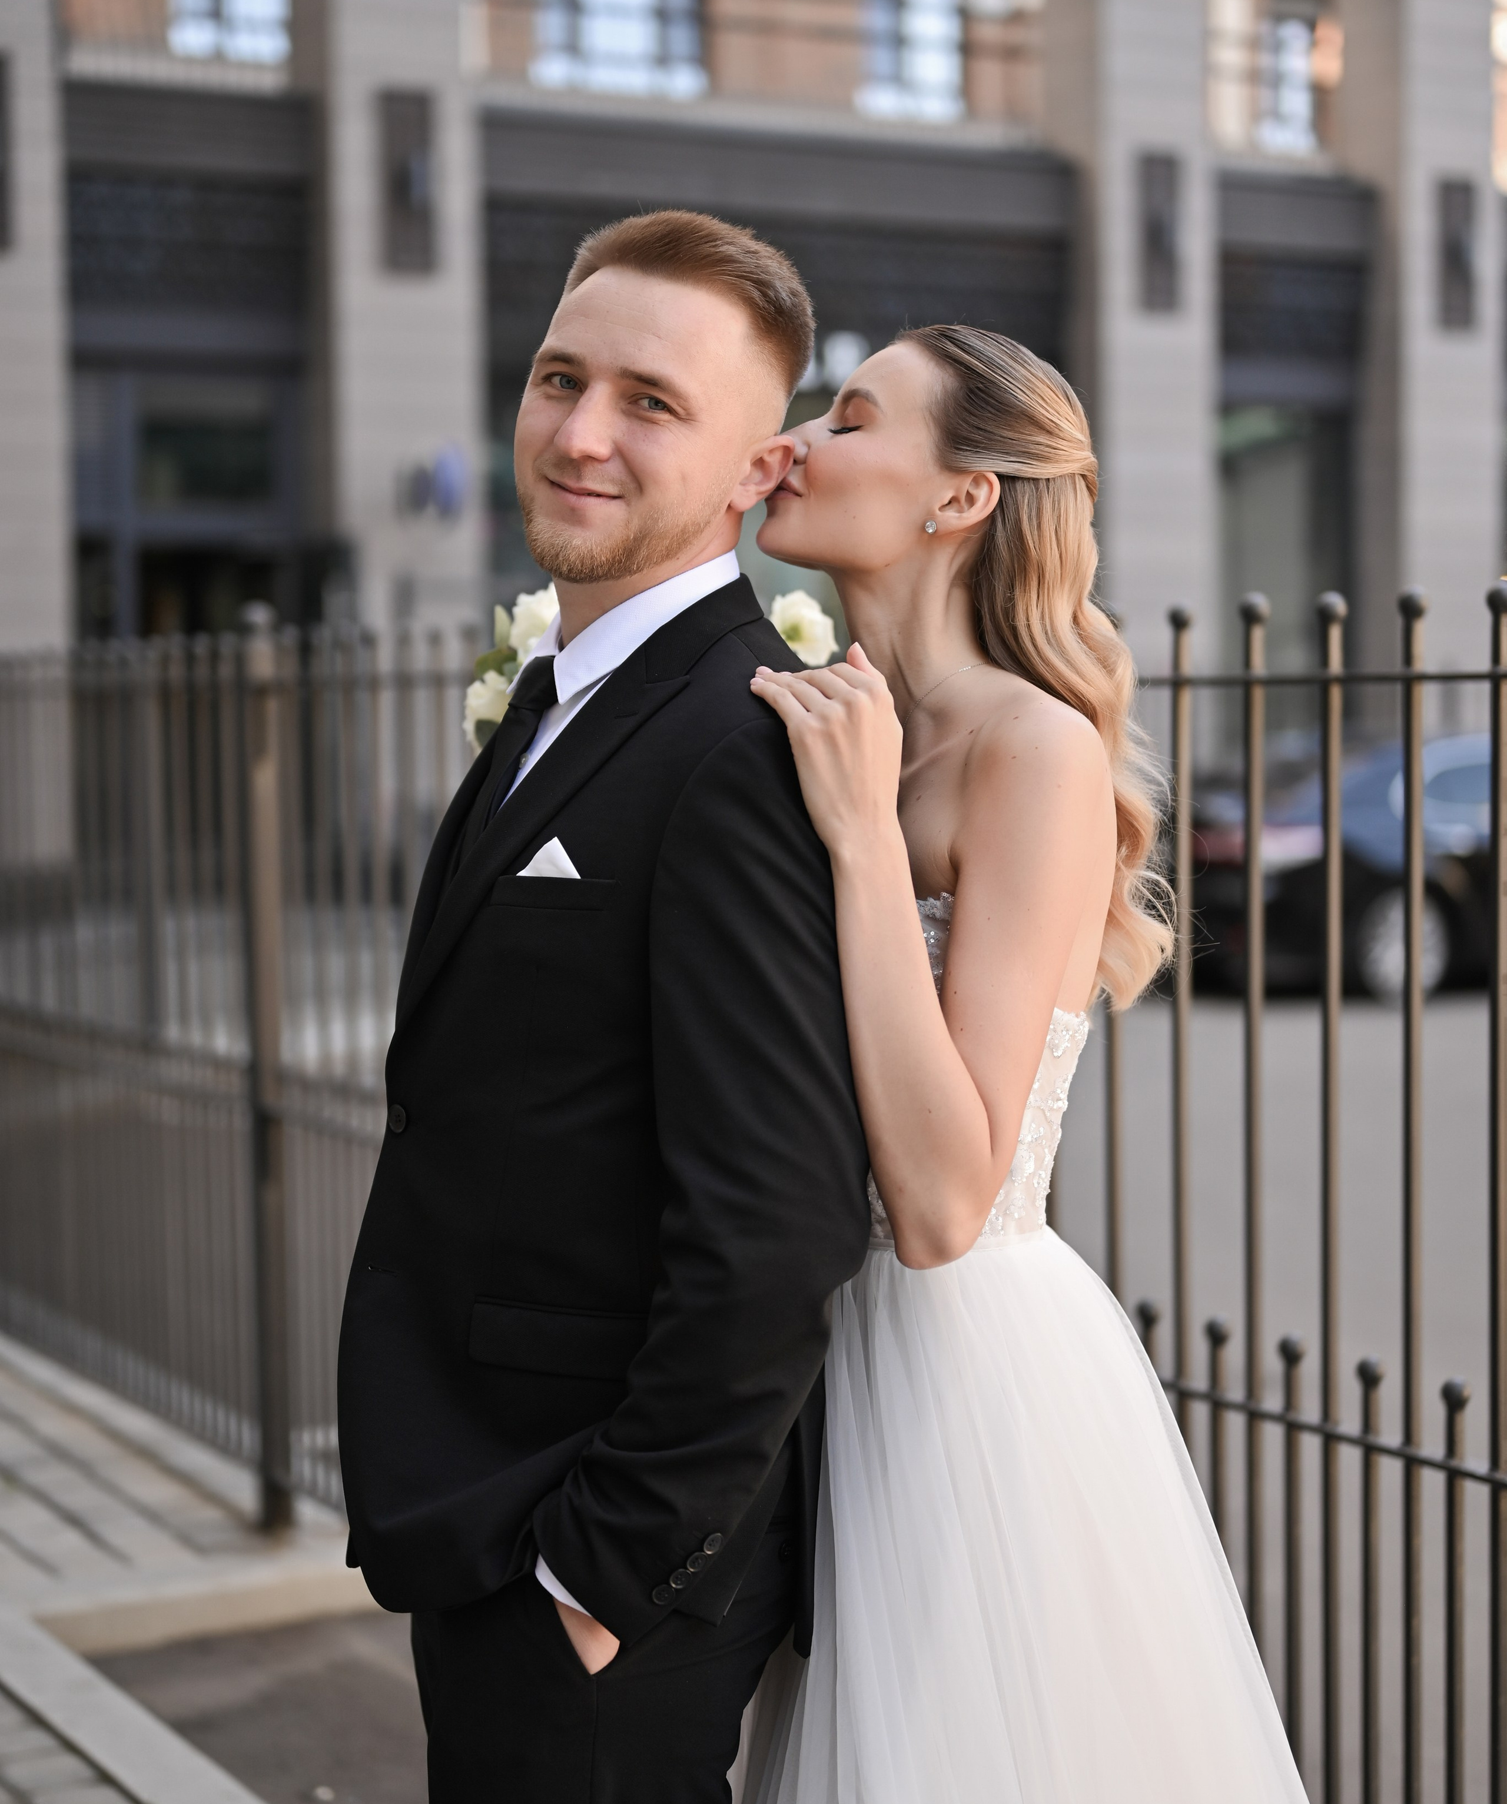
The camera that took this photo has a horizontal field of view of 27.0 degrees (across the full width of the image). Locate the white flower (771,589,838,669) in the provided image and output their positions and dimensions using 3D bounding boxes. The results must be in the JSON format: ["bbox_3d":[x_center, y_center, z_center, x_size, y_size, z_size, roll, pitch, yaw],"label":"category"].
[{"bbox_3d":[0.035,-0.203,2.330,0.060,0.060,0.045,-1,4,0],"label":"white flower"}]

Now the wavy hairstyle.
[{"bbox_3d":[0.208,-0.172,2.300,0.195,0.485,0.200,-1,2,-2],"label":"wavy hairstyle"}]

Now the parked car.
[{"bbox_3d":[4.020,-0.275,17.200,4.850,1.460,1.840,-2,2,-28],"label":"parked car"}]

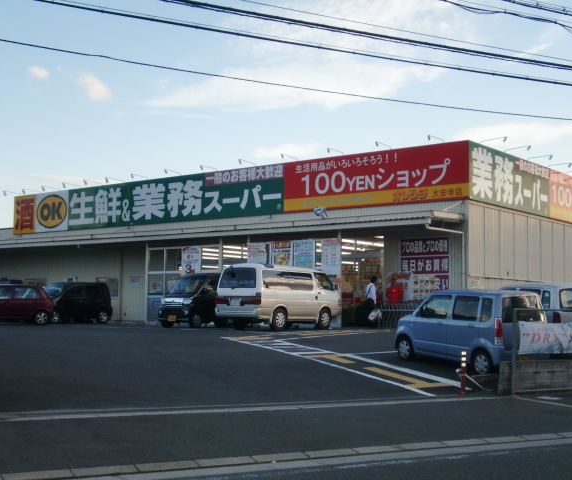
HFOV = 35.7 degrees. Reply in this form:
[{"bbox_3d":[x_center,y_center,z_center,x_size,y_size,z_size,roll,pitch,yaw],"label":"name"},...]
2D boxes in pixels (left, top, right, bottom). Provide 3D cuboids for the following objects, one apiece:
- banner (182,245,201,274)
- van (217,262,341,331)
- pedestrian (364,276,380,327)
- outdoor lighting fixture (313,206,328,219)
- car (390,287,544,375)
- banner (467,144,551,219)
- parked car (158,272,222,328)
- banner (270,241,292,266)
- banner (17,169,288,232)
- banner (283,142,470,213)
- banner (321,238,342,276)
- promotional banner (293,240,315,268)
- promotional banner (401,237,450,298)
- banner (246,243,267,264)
[{"bbox_3d":[-3.731,0.861,35.182,1.010,1.184,0.030,-3,-6,38],"label":"banner"},{"bbox_3d":[-0.073,1.827,27.814,1.700,1.970,4.750,-3,-6,35],"label":"van"},{"bbox_3d":[2.912,2.082,29.706,0.450,1.710,0.500,0,-5,3],"label":"pedestrian"},{"bbox_3d":[1.207,-0.961,30.789,0.420,0.400,0.400,4,-6,-37],"label":"outdoor lighting fixture"},{"bbox_3d":[3.808,1.847,18.861,1.475,1.645,3.395,2,-2,-31],"label":"car"},{"bbox_3d":[8.336,-2.093,32.307,0.150,1.991,7.019,-3,-6,38],"label":"banner"},{"bbox_3d":[-2.710,2.100,30.800,1.475,1.840,3.400,-2,-4,38],"label":"parked car"},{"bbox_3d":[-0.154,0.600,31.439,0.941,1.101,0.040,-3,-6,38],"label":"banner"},{"bbox_3d":[-7.021,-1.621,39.789,17.505,2.001,0.150,-3,-6,38],"label":"banner"},{"bbox_3d":[2.842,-2.041,30.084,7.411,1.834,0.150,-3,-6,38],"label":"banner"},{"bbox_3d":[1.531,0.580,30.113,0.809,1.214,0.040,-3,-6,38],"label":"banner"},{"bbox_3d":[0.650,0.624,31.715,0.969,1.180,0.030,-3,-6,38],"label":"promotional banner"},{"bbox_3d":[4.740,0.933,30.355,1.867,1.959,0.050,-3,-6,38],"label":"promotional banner"},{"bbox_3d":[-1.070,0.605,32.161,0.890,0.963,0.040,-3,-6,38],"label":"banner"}]

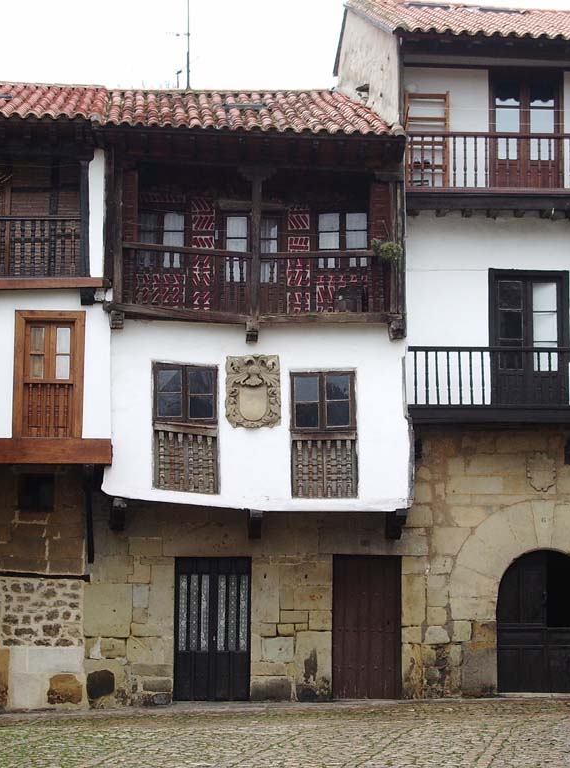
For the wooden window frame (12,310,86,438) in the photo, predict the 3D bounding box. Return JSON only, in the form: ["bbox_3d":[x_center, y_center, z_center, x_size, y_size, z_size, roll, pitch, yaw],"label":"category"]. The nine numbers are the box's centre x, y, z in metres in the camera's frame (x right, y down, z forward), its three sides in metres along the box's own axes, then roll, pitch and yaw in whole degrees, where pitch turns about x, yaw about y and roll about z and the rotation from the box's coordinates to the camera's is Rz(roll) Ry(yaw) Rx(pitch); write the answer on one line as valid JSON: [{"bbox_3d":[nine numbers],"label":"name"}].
[{"bbox_3d":[-3.456,-0.133,26.942,1.072,1.900,0.150,0,-9,1],"label":"wooden window frame"}]

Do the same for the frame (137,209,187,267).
[{"bbox_3d":[-1.893,-2.224,28.192,0.799,0.944,0.120,0,-9,1],"label":"frame"}]

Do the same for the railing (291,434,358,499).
[{"bbox_3d":[0.578,1.213,26.845,0.964,0.940,0.120,0,-9,1],"label":"railing"}]

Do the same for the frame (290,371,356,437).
[{"bbox_3d":[0.552,0.294,26.991,0.969,0.980,0.120,0,-9,1],"label":"frame"}]

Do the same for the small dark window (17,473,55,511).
[{"bbox_3d":[-3.705,1.629,27.427,0.568,0.598,0.150,0,-9,1],"label":"small dark window"}]

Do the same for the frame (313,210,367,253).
[{"bbox_3d":[0.882,-2.227,28.144,0.888,0.895,0.120,0,-9,1],"label":"frame"}]

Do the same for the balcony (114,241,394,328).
[{"bbox_3d":[-0.394,-1.360,27.361,4.220,1.271,1.000,0,-9,1],"label":"balcony"}]

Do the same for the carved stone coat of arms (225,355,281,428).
[{"bbox_3d":[-0.461,0.119,26.991,0.823,1.099,0.130,0,-9,1],"label":"carved stone coat of arms"}]

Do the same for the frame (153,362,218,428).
[{"bbox_3d":[-1.463,0.177,27.045,0.943,0.982,0.120,0,-9,1],"label":"frame"}]

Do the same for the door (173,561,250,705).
[{"bbox_3d":[-1.061,3.608,27.102,1.136,2.105,0.120,0,-9,1],"label":"door"}]

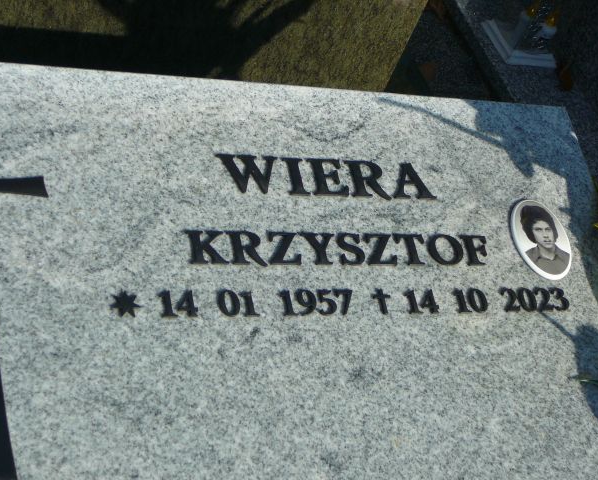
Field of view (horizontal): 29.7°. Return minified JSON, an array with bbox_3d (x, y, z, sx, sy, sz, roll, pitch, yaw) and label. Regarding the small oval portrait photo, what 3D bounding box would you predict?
[{"bbox_3d":[0.329,-0.001,1.522,0.090,0.008,0.120,1,63,-25],"label":"small oval portrait photo"}]

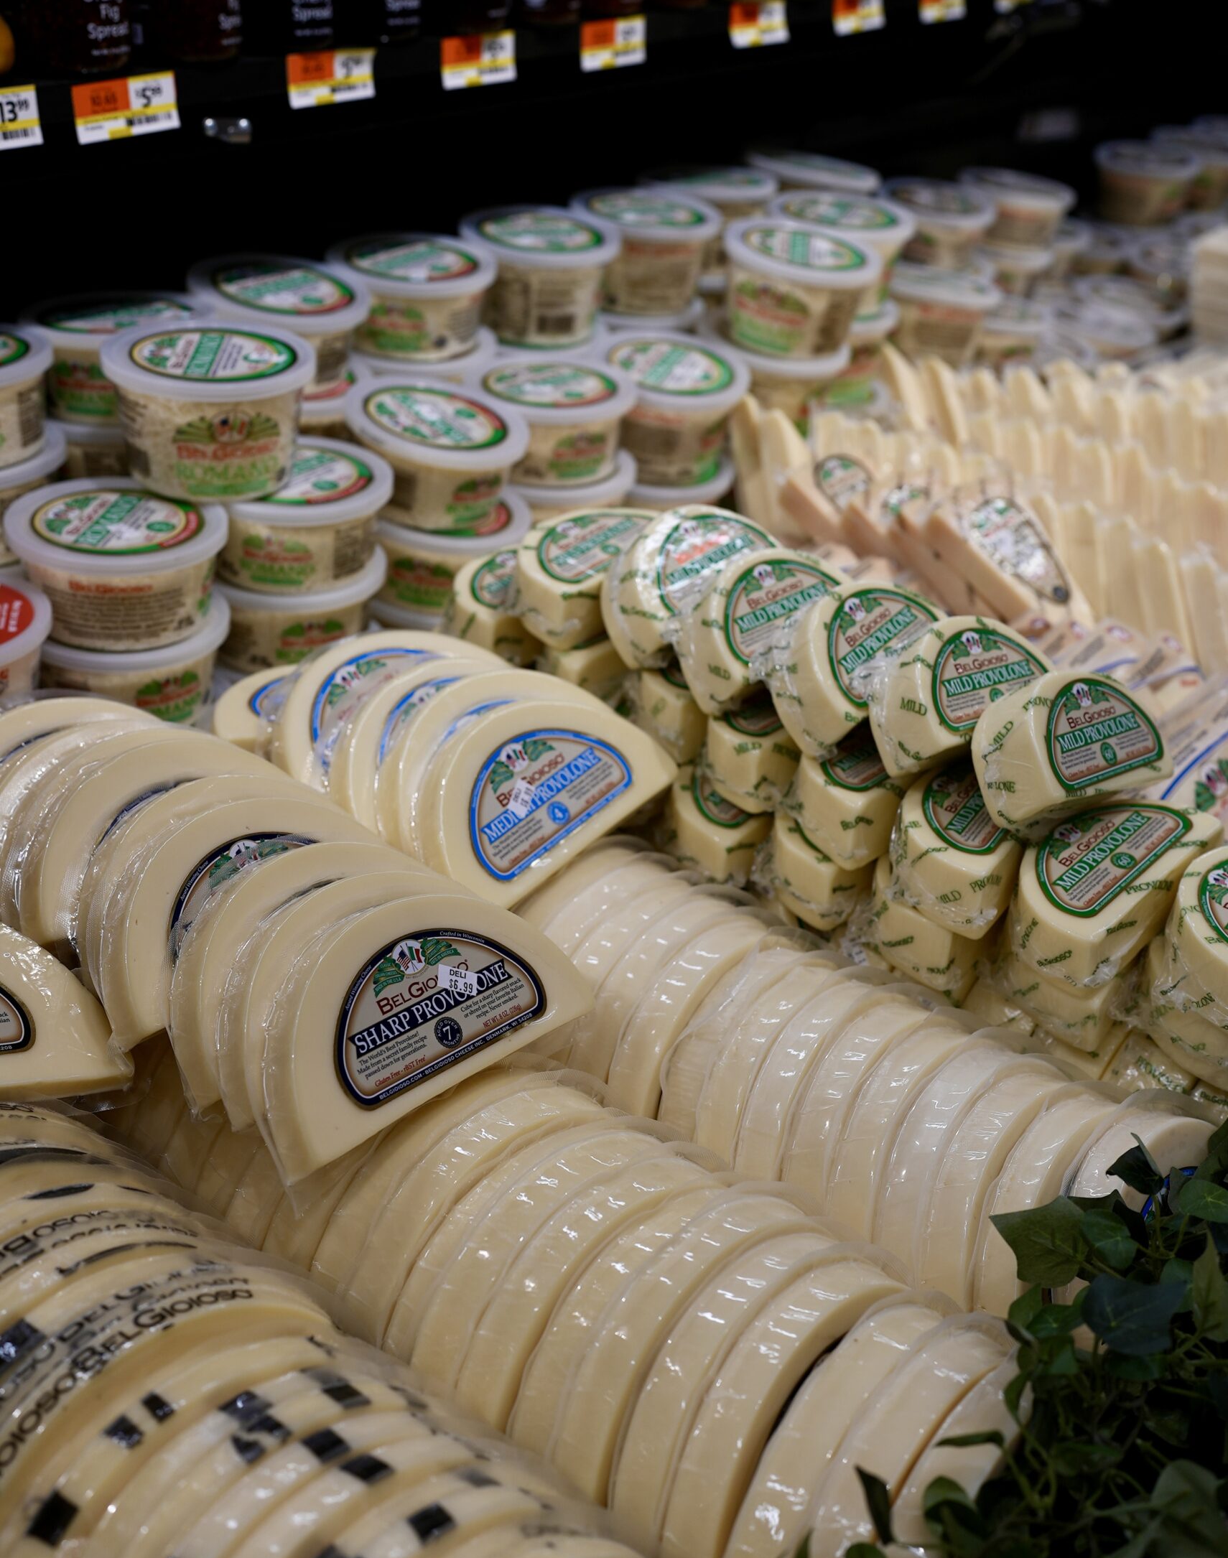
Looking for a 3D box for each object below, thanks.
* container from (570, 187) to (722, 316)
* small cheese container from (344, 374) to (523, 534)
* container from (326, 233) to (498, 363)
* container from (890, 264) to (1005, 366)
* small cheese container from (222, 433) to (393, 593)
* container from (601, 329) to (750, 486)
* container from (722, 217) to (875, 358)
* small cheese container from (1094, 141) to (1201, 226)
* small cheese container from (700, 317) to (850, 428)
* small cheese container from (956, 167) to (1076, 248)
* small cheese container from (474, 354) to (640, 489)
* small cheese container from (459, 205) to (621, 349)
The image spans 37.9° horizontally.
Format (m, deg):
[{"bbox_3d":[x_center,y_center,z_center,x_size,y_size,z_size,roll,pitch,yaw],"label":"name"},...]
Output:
[{"bbox_3d":[0.022,-0.407,1.384,0.115,0.073,0.115,7,31,0],"label":"container"},{"bbox_3d":[-0.116,-0.203,1.139,0.117,0.058,0.117,8,34,-6],"label":"small cheese container"},{"bbox_3d":[-0.140,-0.330,1.232,0.117,0.058,0.117,3,32,-2],"label":"container"},{"bbox_3d":[0.295,-0.427,1.654,0.117,0.058,0.117,6,33,-4],"label":"container"},{"bbox_3d":[-0.191,-0.158,1.080,0.117,0.058,0.117,5,33,-3],"label":"small cheese container"},{"bbox_3d":[0.037,-0.267,1.298,0.117,0.073,0.117,4,34,-3],"label":"container"},{"bbox_3d":[0.134,-0.367,1.353,0.117,0.073,0.117,8,35,-6],"label":"container"},{"bbox_3d":[0.617,-0.694,2.091,0.115,0.073,0.115,6,32,0],"label":"small cheese container"},{"bbox_3d":[0.118,-0.306,1.364,0.117,0.067,0.117,9,34,0],"label":"small cheese container"},{"bbox_3d":[0.426,-0.605,1.905,0.115,0.059,0.115,7,33,0],"label":"small cheese container"},{"bbox_3d":[-0.041,-0.255,1.283,0.115,0.059,0.115,4,31,0],"label":"small cheese container"},{"bbox_3d":[-0.057,-0.371,1.328,0.117,0.073,0.117,4,34,-3],"label":"small cheese container"}]

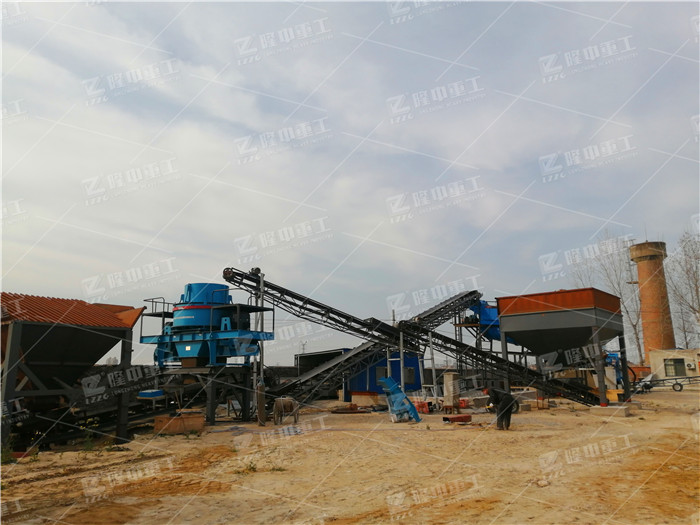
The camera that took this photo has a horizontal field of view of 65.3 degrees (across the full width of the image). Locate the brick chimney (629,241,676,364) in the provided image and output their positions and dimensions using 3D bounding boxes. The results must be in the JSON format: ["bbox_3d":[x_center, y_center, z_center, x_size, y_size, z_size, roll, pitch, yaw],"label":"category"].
[{"bbox_3d":[29.178,4.801,51.891,3.600,13.563,3.600,-7,-13,29],"label":"brick chimney"}]

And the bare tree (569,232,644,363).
[{"bbox_3d":[25.688,4.548,53.792,6.400,14.840,6.000,-6,-12,25],"label":"bare tree"}]

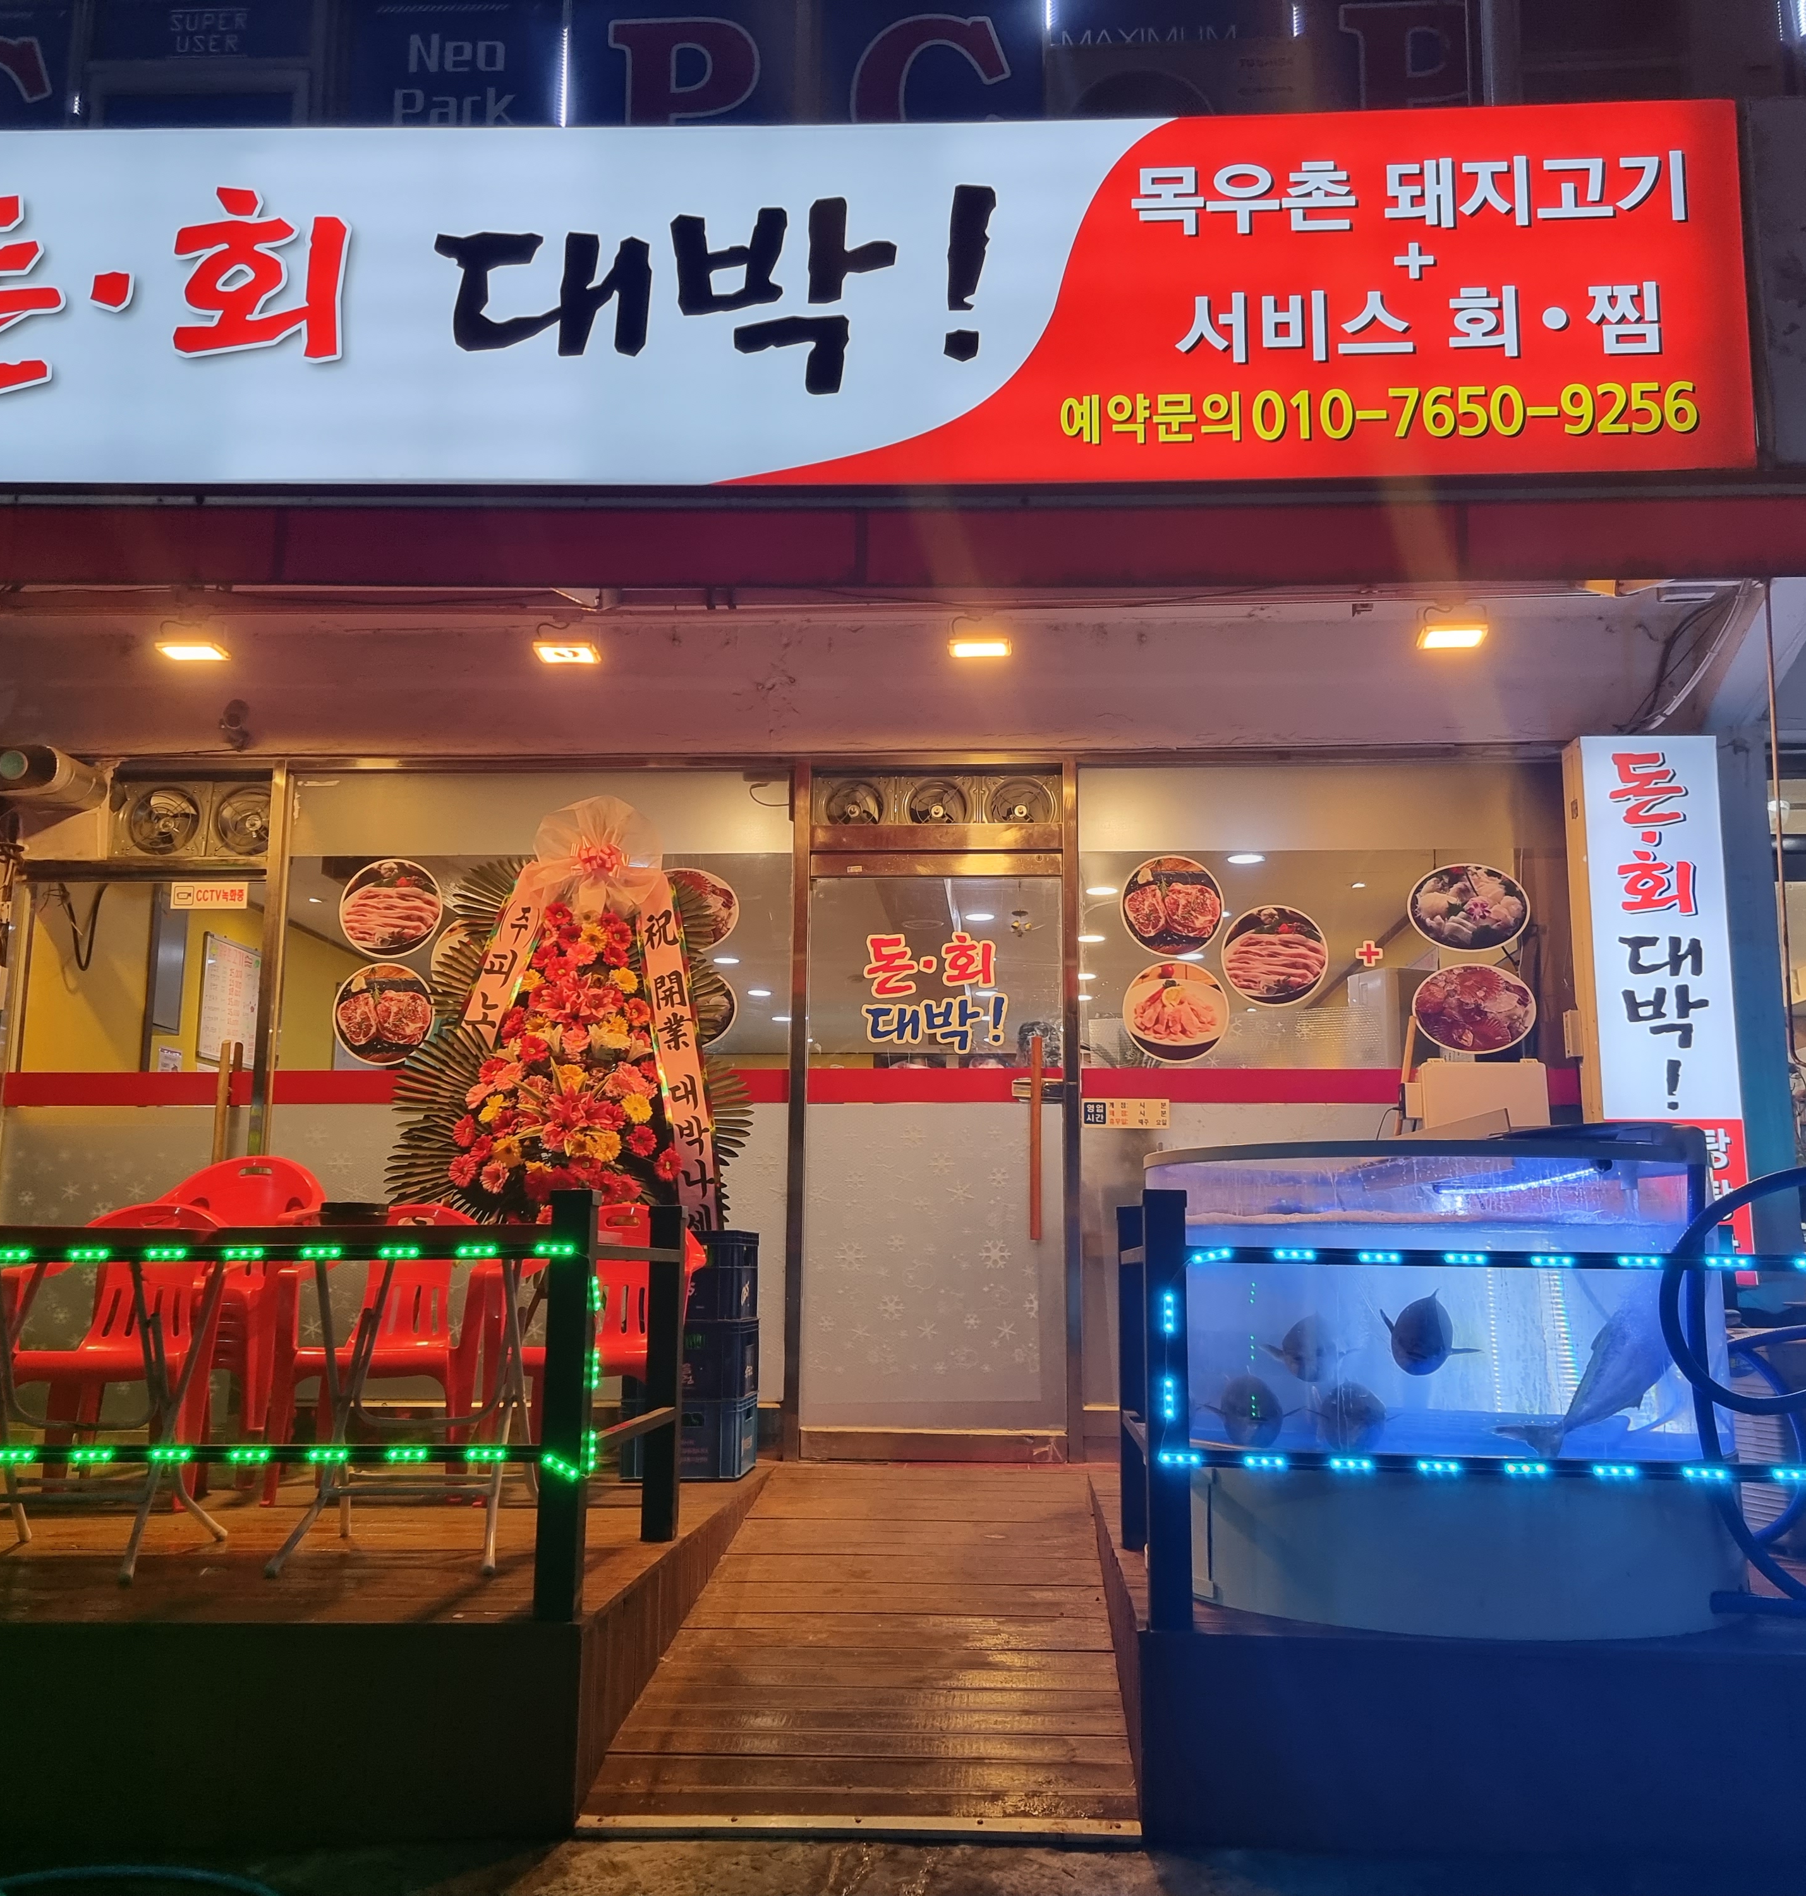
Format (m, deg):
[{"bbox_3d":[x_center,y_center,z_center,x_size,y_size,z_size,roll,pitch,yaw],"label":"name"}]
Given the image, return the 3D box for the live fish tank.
[{"bbox_3d":[1.194,0.936,3.969,1.250,0.940,1.240,0,-10,3],"label":"live fish tank"}]

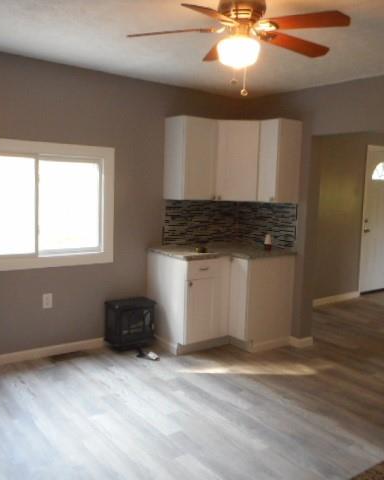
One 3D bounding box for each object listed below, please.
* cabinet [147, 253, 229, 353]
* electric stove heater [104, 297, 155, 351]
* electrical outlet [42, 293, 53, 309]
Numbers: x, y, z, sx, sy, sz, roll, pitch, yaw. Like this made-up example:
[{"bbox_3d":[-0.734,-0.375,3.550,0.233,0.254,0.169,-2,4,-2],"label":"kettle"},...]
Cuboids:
[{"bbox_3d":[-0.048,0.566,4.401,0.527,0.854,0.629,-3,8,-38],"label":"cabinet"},{"bbox_3d":[-0.556,0.779,4.214,0.440,0.437,0.222,-3,8,-38],"label":"electric stove heater"},{"bbox_3d":[-1.207,0.516,3.880,0.078,0.118,0.012,-3,8,-38],"label":"electrical outlet"}]

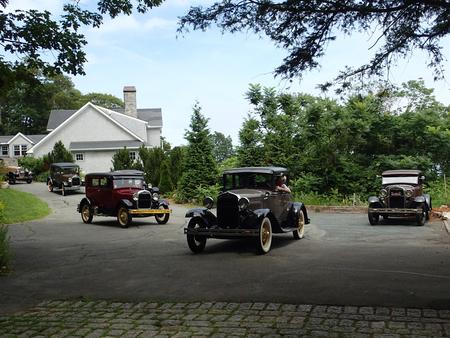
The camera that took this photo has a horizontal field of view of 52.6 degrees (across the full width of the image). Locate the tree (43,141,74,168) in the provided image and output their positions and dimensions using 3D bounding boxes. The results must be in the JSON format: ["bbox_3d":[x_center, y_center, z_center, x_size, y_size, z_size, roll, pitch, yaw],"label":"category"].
[{"bbox_3d":[-13.049,-0.672,36.000,2.400,3.163,2.200,0,-2,0],"label":"tree"}]

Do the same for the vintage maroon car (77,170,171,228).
[{"bbox_3d":[-3.652,1.036,16.142,1.680,1.820,3.980,1,-2,-41],"label":"vintage maroon car"}]

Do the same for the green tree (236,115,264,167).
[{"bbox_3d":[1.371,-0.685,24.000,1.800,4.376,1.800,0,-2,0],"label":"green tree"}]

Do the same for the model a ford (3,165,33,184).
[{"bbox_3d":[-19.560,0.607,42.499,1.700,1.780,3.900,-1,0,-43],"label":"model a ford"}]

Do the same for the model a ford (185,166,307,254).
[{"bbox_3d":[0.681,0.850,10.486,1.680,1.760,3.950,-1,-2,23],"label":"model a ford"}]

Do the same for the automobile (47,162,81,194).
[{"bbox_3d":[-10.079,0.656,29.115,1.700,1.830,3.900,-1,3,-38],"label":"automobile"}]

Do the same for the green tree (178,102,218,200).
[{"bbox_3d":[-1.404,-0.944,25.006,2.200,5.420,2.200,-1,0,0],"label":"green tree"}]

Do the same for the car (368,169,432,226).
[{"bbox_3d":[6.186,0.961,15.866,1.680,1.760,3.980,-1,-2,28],"label":"car"}]

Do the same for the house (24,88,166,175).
[{"bbox_3d":[-12.567,-3.302,45.021,11.600,9.600,11.000,-1,0,0],"label":"house"}]

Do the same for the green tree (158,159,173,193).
[{"bbox_3d":[-3.175,0.363,24.500,0.750,1.857,0.750,0,-2,0],"label":"green tree"}]

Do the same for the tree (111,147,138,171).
[{"bbox_3d":[-7.919,-0.162,36.002,2.200,3.240,2.200,-1,0,0],"label":"tree"}]

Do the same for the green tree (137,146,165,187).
[{"bbox_3d":[-5.138,-0.001,32.001,1.750,3.160,1.750,-1,0,0],"label":"green tree"}]

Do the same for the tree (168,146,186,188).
[{"bbox_3d":[-3.257,0.016,31.501,1.400,3.150,1.400,-1,0,0],"label":"tree"}]

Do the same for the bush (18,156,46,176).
[{"bbox_3d":[-16.070,-0.084,38.000,2.400,2.087,2.100,0,-2,0],"label":"bush"}]

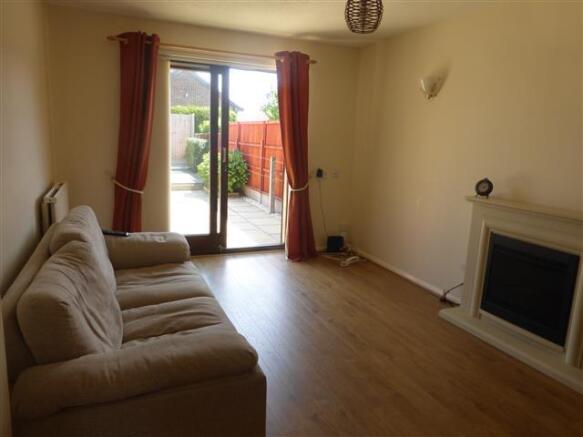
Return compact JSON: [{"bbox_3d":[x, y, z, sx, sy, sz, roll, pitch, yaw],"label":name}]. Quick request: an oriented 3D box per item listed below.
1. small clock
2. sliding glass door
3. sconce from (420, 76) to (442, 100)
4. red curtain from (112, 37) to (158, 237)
[{"bbox_3d":[1.423,-0.225,2.983,0.066,0.151,0.121,-6,13,-36],"label":"small clock"},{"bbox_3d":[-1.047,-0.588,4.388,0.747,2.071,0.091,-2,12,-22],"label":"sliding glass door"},{"bbox_3d":[1.199,-1.139,3.550,0.121,0.182,0.222,-2,12,-22],"label":"sconce"},{"bbox_3d":[-1.457,-0.576,3.818,0.444,2.212,0.162,-2,12,-22],"label":"red curtain"}]

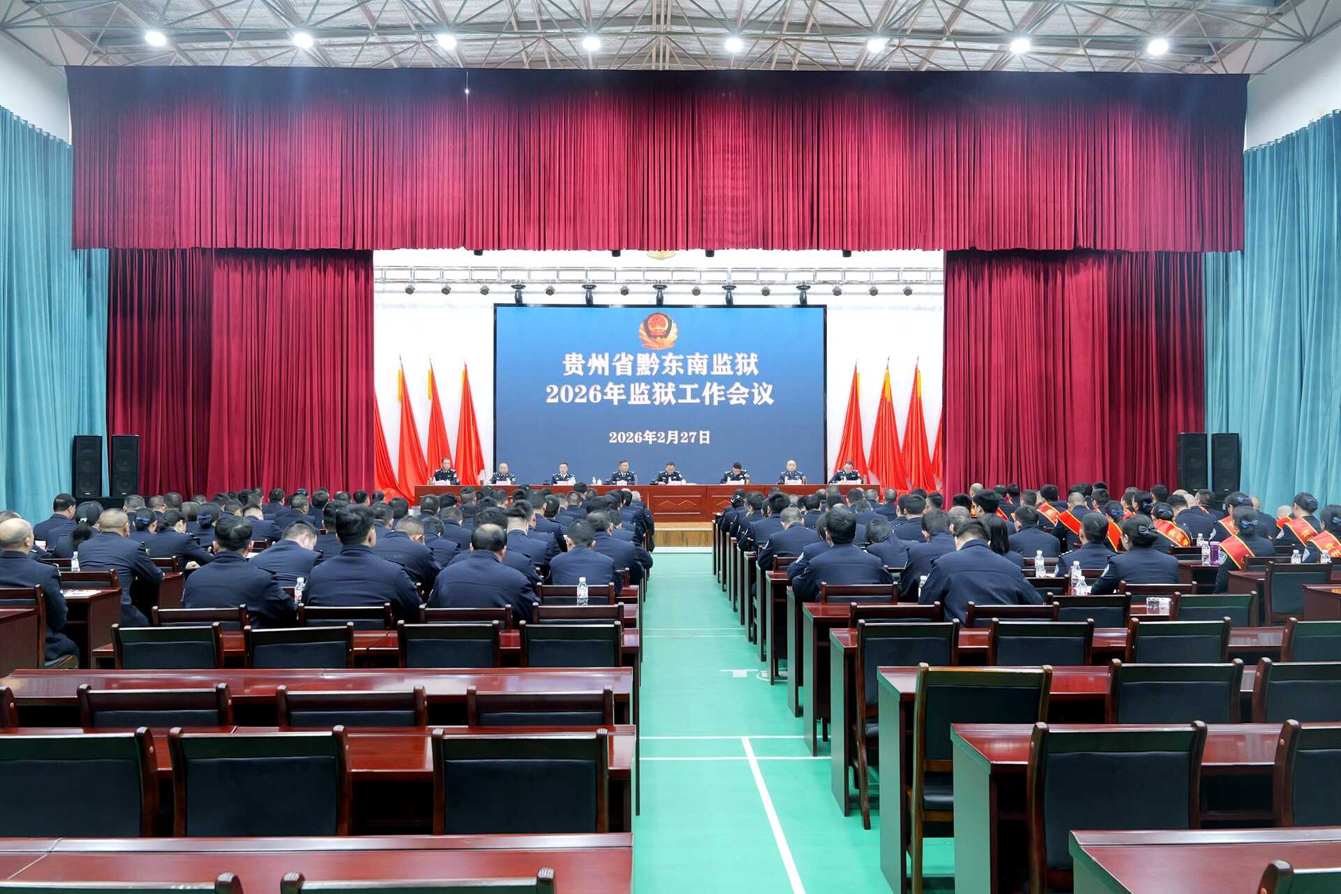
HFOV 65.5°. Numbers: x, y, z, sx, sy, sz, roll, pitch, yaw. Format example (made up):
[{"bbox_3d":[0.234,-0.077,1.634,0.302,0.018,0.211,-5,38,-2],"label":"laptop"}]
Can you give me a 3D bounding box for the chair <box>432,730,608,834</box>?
[{"bbox_3d":[-0.381,1.149,2.873,0.445,0.900,0.570,0,-1,-1],"label":"chair"}]

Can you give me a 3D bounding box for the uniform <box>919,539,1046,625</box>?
[{"bbox_3d":[1.651,0.867,5.616,0.640,0.750,0.520,0,-1,-1],"label":"uniform"}]

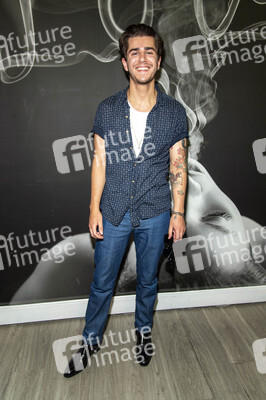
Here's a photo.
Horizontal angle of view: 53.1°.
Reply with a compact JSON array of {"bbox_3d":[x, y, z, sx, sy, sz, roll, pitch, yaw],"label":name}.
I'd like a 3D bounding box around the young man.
[{"bbox_3d":[-0.031,0.130,1.371,0.610,1.790,0.360,1,19,2],"label":"young man"}]

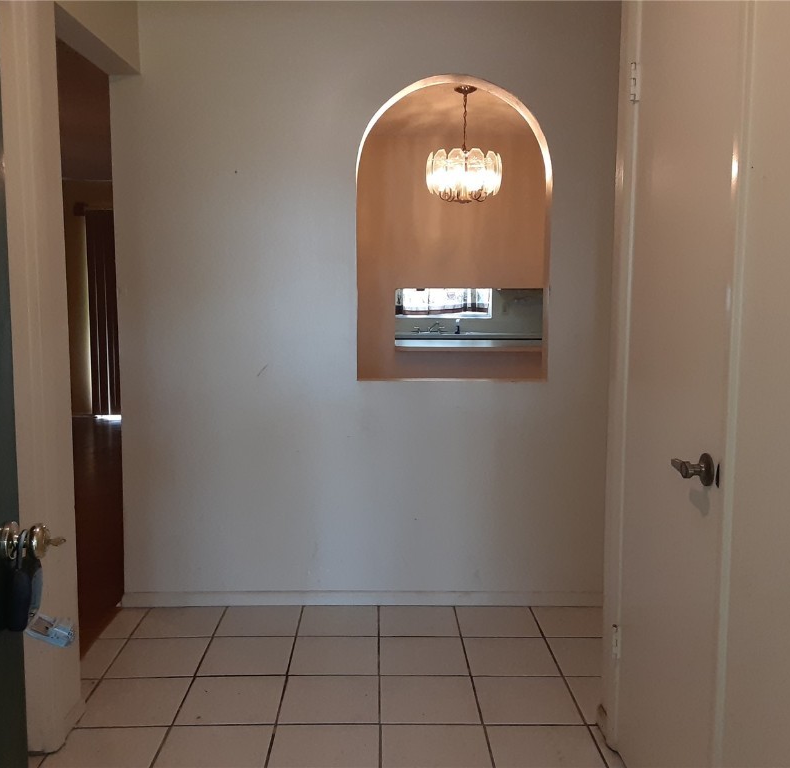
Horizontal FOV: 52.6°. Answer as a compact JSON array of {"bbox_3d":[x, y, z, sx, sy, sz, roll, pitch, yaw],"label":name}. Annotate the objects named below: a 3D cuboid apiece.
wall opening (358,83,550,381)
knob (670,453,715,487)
[{"bbox_3d":[0.234,-0.614,3.220,0.771,1.198,0.115,0,6,-1],"label":"wall opening"},{"bbox_3d":[0.610,0.172,1.653,0.056,0.066,0.118,0,6,-1],"label":"knob"}]

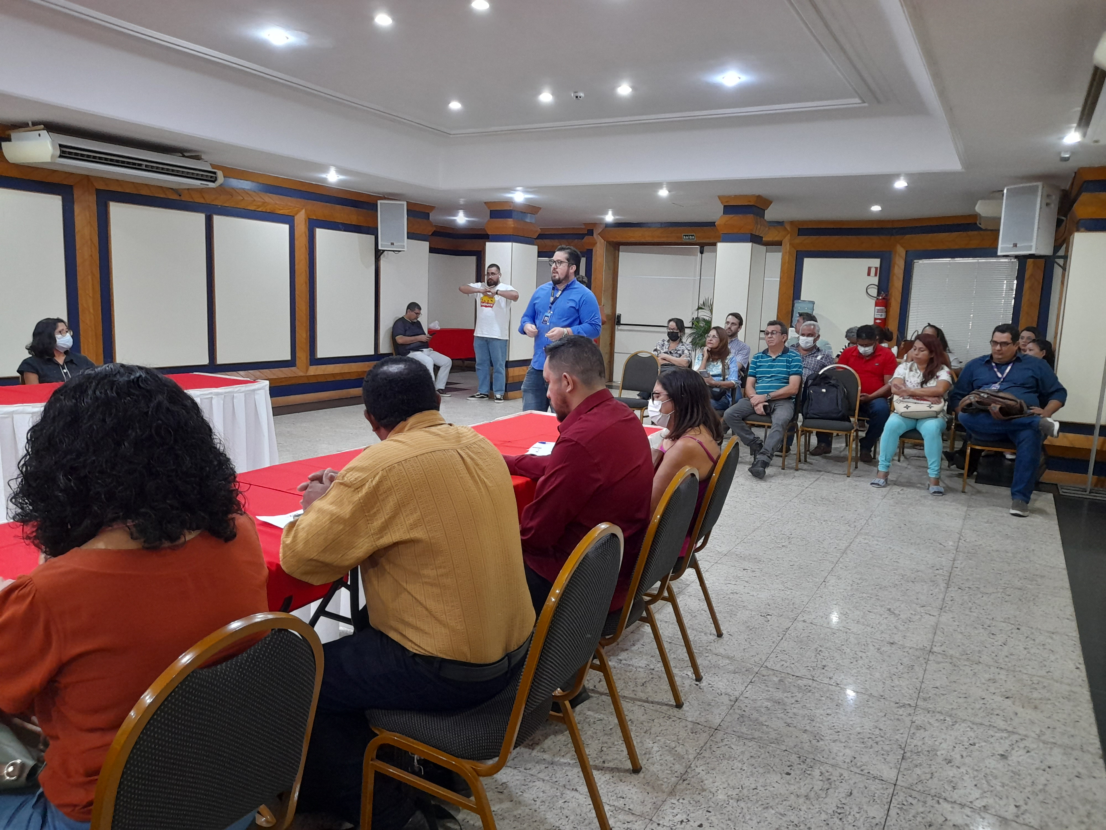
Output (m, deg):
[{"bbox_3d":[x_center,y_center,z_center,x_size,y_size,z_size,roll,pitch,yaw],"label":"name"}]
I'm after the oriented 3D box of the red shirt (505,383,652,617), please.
[{"bbox_3d":[0.067,0.258,2.659,0.580,0.700,0.520,7,10,32],"label":"red shirt"}]

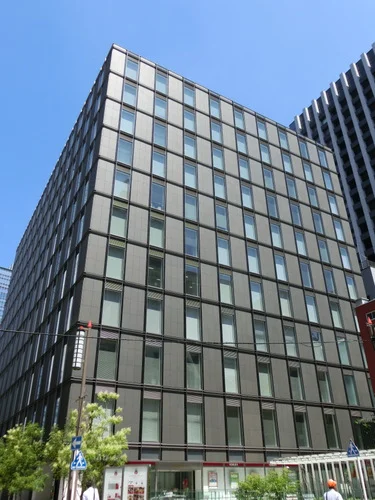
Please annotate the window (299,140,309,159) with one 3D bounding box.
[{"bbox_3d":[15.603,-13.271,55.743,1.280,2.860,0.150,15,-33,-26],"label":"window"}]

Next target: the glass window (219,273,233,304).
[{"bbox_3d":[3.546,3.577,38.093,1.280,2.860,0.150,15,-33,-26],"label":"glass window"}]

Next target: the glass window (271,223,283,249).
[{"bbox_3d":[9.764,-1.618,46.152,1.380,2.840,0.180,15,-33,-26],"label":"glass window"}]

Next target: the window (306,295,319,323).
[{"bbox_3d":[12.563,6.033,42.305,1.382,2.800,0.150,15,-33,-26],"label":"window"}]

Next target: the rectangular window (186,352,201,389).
[{"bbox_3d":[0.505,9.447,33.193,1.370,2.850,0.150,15,-33,-26],"label":"rectangular window"}]

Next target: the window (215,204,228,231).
[{"bbox_3d":[3.468,-3.132,41.872,1.280,2.860,0.150,15,-33,-26],"label":"window"}]

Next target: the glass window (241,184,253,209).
[{"bbox_3d":[6.579,-5.946,46.467,1.380,2.800,0.180,15,-33,-26],"label":"glass window"}]

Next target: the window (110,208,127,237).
[{"bbox_3d":[-5.822,-2.412,35.651,1.370,2.850,0.150,15,-33,-26],"label":"window"}]

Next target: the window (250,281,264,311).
[{"bbox_3d":[6.715,4.366,40.344,1.300,2.850,0.150,15,-33,-26],"label":"window"}]

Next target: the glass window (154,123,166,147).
[{"bbox_3d":[-2.820,-11.687,42.913,1.370,2.850,0.150,15,-33,-26],"label":"glass window"}]

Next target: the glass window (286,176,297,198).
[{"bbox_3d":[12.609,-7.303,50.341,1.280,2.860,0.150,15,-33,-26],"label":"glass window"}]

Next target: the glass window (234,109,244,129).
[{"bbox_3d":[6.450,-16.214,52.181,1.380,2.840,0.180,15,-33,-26],"label":"glass window"}]

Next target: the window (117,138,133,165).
[{"bbox_3d":[-5.722,-8.881,38.617,1.382,2.800,0.150,15,-33,-26],"label":"window"}]

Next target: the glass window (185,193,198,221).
[{"bbox_3d":[0.340,-4.196,41.306,1.380,2.840,0.180,15,-33,-26],"label":"glass window"}]

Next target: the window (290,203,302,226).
[{"bbox_3d":[12.862,-4.227,49.698,1.380,2.800,0.180,15,-33,-26],"label":"window"}]

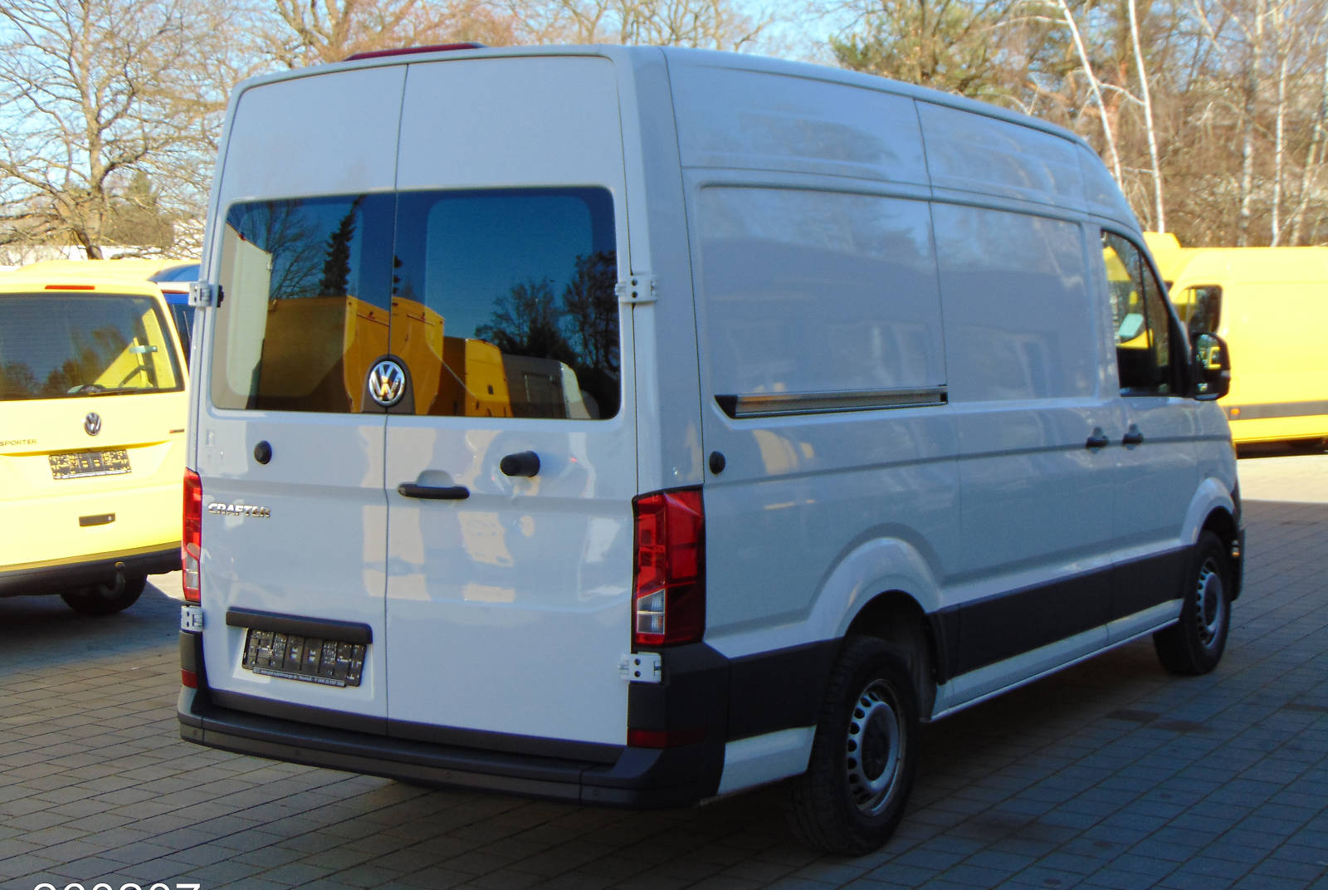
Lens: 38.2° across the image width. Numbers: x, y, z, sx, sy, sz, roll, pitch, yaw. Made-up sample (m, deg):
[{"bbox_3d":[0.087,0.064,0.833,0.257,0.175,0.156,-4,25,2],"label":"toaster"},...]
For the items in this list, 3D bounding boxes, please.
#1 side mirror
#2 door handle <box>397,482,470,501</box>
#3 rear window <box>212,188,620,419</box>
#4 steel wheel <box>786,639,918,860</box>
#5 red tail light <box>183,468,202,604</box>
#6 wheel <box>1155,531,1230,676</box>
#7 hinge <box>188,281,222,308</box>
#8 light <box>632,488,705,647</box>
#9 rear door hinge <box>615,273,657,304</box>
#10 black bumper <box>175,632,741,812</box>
[{"bbox_3d":[2.473,-0.356,8.678,0.200,0.305,0.170,2,4,32],"label":"side mirror"},{"bbox_3d":[-0.657,0.135,5.458,0.265,0.045,0.050,2,4,32],"label":"door handle"},{"bbox_3d":[-0.776,-0.409,5.599,1.540,0.650,0.065,2,1,32],"label":"rear window"},{"bbox_3d":[0.625,0.969,6.241,0.205,0.690,0.690,2,4,32],"label":"steel wheel"},{"bbox_3d":[-1.524,0.272,6.159,0.165,0.440,0.130,2,4,32],"label":"red tail light"},{"bbox_3d":[2.566,0.756,9.312,0.205,0.690,0.690,2,4,32],"label":"wheel"},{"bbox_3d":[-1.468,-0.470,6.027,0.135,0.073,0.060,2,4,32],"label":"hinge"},{"bbox_3d":[0.016,0.328,5.190,0.165,0.440,0.130,2,4,32],"label":"light"},{"bbox_3d":[-0.080,-0.419,5.154,0.130,0.073,0.060,2,4,32],"label":"rear door hinge"},{"bbox_3d":[-0.760,0.730,5.689,2.000,0.460,0.345,2,4,32],"label":"black bumper"}]

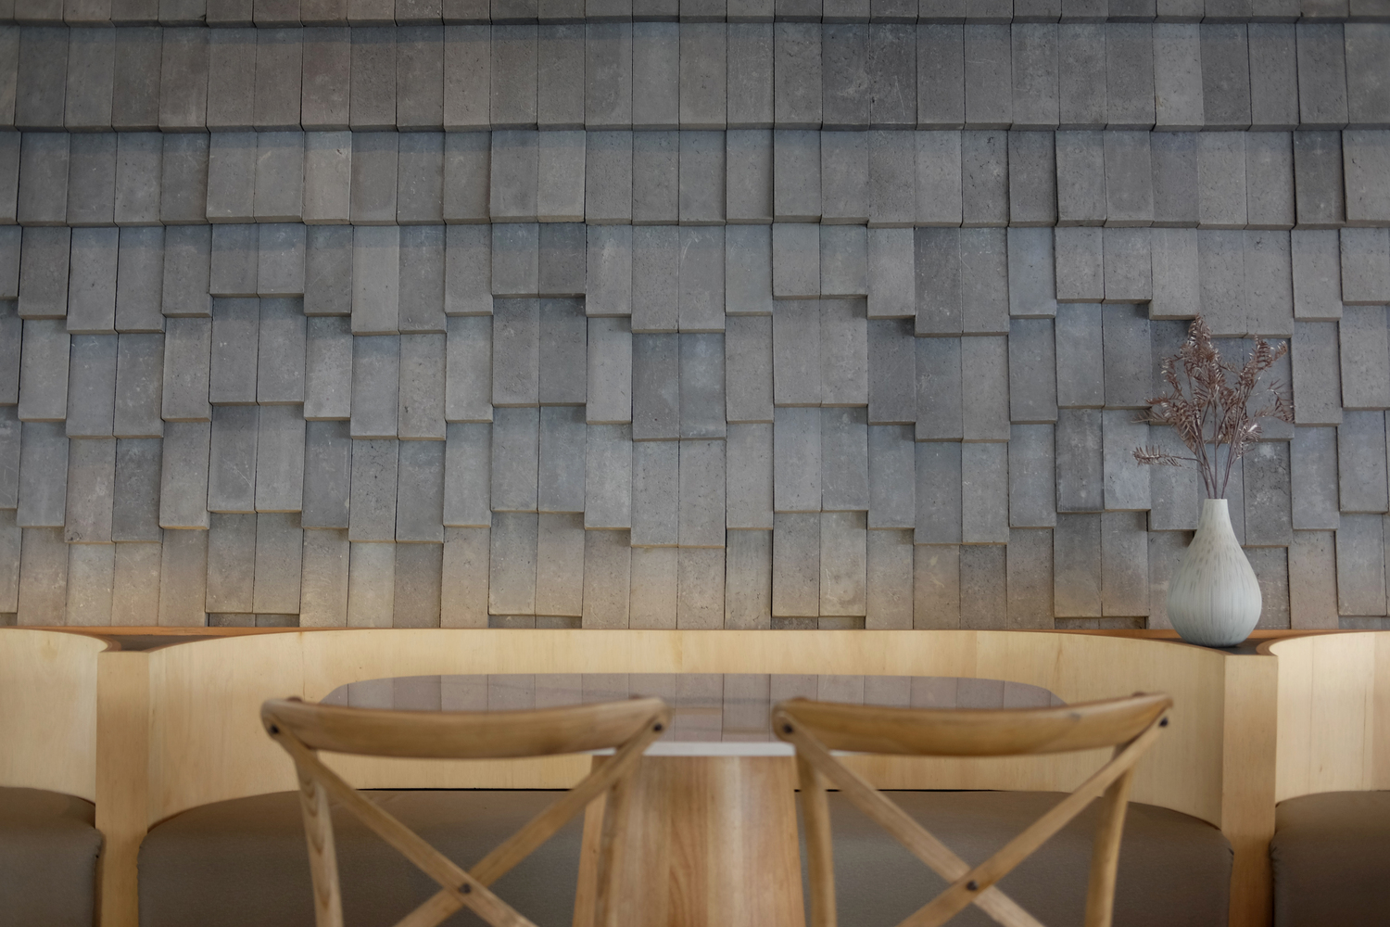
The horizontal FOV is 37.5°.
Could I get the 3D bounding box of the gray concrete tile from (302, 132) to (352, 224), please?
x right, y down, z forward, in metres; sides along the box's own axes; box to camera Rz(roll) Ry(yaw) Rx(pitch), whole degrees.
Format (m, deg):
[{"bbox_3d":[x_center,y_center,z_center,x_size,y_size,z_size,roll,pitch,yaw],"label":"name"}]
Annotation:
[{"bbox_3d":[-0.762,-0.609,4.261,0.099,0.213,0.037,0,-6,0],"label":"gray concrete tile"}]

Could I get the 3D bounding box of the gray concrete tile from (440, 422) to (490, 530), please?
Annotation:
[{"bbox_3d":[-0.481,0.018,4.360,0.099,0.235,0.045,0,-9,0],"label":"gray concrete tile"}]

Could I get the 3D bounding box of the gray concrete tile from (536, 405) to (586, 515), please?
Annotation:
[{"bbox_3d":[-0.277,-0.009,4.261,0.098,0.225,0.037,0,-6,0],"label":"gray concrete tile"}]

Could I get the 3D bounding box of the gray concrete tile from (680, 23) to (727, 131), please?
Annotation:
[{"bbox_3d":[0.018,-0.805,4.255,0.097,0.218,0.050,0,-7,1],"label":"gray concrete tile"}]

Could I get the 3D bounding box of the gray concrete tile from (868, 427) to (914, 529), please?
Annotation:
[{"bbox_3d":[0.416,0.029,4.381,0.100,0.222,0.044,0,-6,0],"label":"gray concrete tile"}]

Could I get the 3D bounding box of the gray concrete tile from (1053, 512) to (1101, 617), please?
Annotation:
[{"bbox_3d":[0.779,0.207,4.194,0.096,0.215,0.040,0,-6,0],"label":"gray concrete tile"}]

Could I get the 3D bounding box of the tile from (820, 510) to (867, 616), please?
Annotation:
[{"bbox_3d":[0.315,0.211,4.371,0.099,0.230,0.043,0,-7,1],"label":"tile"}]

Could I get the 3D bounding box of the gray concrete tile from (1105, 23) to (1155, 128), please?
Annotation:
[{"bbox_3d":[0.880,-0.785,4.159,0.095,0.215,0.043,0,-9,0],"label":"gray concrete tile"}]

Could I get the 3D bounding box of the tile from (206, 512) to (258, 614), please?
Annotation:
[{"bbox_3d":[-0.985,0.198,4.370,0.099,0.240,0.042,0,-9,0],"label":"tile"}]

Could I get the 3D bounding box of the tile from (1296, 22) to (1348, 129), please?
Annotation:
[{"bbox_3d":[1.323,-0.820,4.338,0.100,0.222,0.044,0,-8,0],"label":"tile"}]

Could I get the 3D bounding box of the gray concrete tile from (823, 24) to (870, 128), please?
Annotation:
[{"bbox_3d":[0.313,-0.800,4.250,0.098,0.217,0.050,0,-7,1],"label":"gray concrete tile"}]

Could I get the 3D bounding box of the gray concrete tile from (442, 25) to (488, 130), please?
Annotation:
[{"bbox_3d":[-0.471,-0.807,4.261,0.097,0.222,0.037,0,-6,0],"label":"gray concrete tile"}]

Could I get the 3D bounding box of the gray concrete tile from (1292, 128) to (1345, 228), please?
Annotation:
[{"bbox_3d":[1.264,-0.579,4.166,0.096,0.197,0.040,0,-8,0],"label":"gray concrete tile"}]

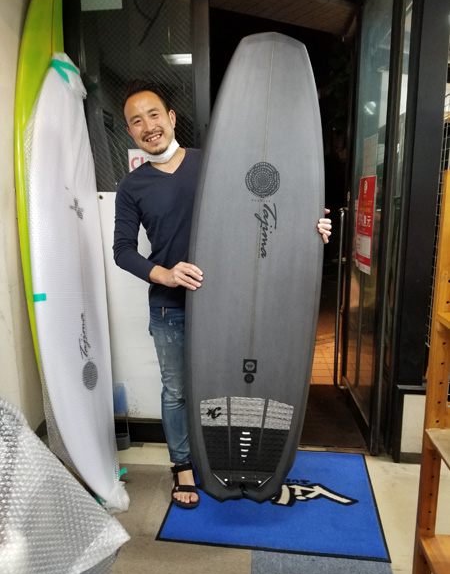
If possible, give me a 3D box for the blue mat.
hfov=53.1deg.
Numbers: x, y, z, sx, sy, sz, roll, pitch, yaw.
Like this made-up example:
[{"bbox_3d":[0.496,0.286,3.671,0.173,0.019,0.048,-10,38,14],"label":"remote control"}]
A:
[{"bbox_3d":[0.231,0.935,2.064,0.890,0.012,0.735,1,11,9],"label":"blue mat"}]

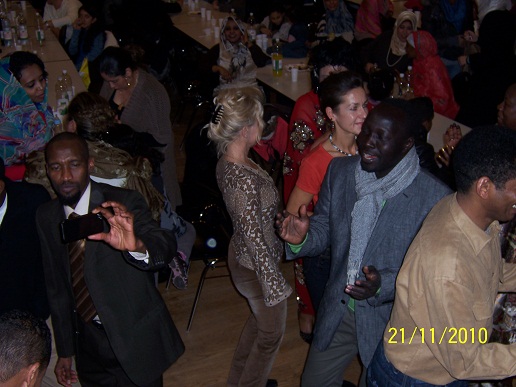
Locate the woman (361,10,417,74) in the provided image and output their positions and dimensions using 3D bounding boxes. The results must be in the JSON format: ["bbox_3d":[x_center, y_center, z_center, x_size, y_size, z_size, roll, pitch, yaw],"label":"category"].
[{"bbox_3d":[1.200,-0.925,6.509,0.550,1.240,0.750,18,30,34],"label":"woman"}]

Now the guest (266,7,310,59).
[{"bbox_3d":[0.380,-1.413,7.715,0.750,1.120,0.520,-22,33,-39],"label":"guest"}]

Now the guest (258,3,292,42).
[{"bbox_3d":[0.220,-1.796,8.768,0.450,1.080,0.600,10,26,22],"label":"guest"}]

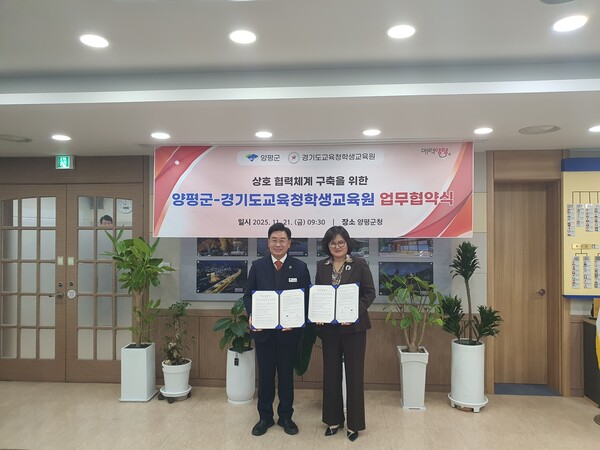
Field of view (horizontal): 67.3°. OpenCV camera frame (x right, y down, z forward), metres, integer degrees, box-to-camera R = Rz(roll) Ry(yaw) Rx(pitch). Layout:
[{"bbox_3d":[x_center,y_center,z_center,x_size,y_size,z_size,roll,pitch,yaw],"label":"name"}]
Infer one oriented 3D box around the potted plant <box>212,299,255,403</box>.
[{"bbox_3d":[-0.588,1.203,4.386,0.463,0.986,0.433,0,0,4],"label":"potted plant"}]

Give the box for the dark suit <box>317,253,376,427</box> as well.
[{"bbox_3d":[0.377,0.973,3.732,0.503,1.422,0.352,0,0,12],"label":"dark suit"}]

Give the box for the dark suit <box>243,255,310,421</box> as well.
[{"bbox_3d":[-0.188,0.947,3.772,0.563,1.405,0.352,0,0,-1],"label":"dark suit"}]

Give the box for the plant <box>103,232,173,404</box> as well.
[{"bbox_3d":[-1.584,0.861,4.446,0.694,1.672,0.604,0,0,4],"label":"plant"}]

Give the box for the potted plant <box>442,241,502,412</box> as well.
[{"bbox_3d":[1.610,0.923,4.225,0.573,1.546,0.503,0,0,4],"label":"potted plant"}]

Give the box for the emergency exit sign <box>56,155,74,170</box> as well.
[{"bbox_3d":[-2.497,-0.659,4.798,0.151,0.149,0.086,0,0,4],"label":"emergency exit sign"}]

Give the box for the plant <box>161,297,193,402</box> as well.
[{"bbox_3d":[-1.214,1.219,4.426,0.342,0.955,0.332,0,0,4],"label":"plant"}]

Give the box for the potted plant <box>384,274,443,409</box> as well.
[{"bbox_3d":[1.069,1.072,4.255,0.573,1.248,0.503,0,0,4],"label":"potted plant"}]

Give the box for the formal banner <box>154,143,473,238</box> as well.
[{"bbox_3d":[0.088,-0.300,4.014,2.837,0.831,0.020,0,0,4],"label":"formal banner"}]

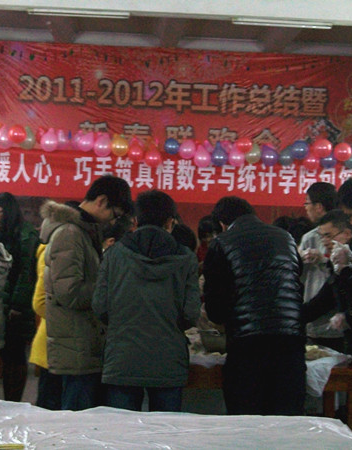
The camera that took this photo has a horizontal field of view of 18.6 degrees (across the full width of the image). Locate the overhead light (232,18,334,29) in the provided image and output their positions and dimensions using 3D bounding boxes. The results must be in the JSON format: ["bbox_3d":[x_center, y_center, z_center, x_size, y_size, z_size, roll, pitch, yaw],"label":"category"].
[{"bbox_3d":[1.308,-2.475,13.200,1.230,0.080,0.100,2,2,-5],"label":"overhead light"}]

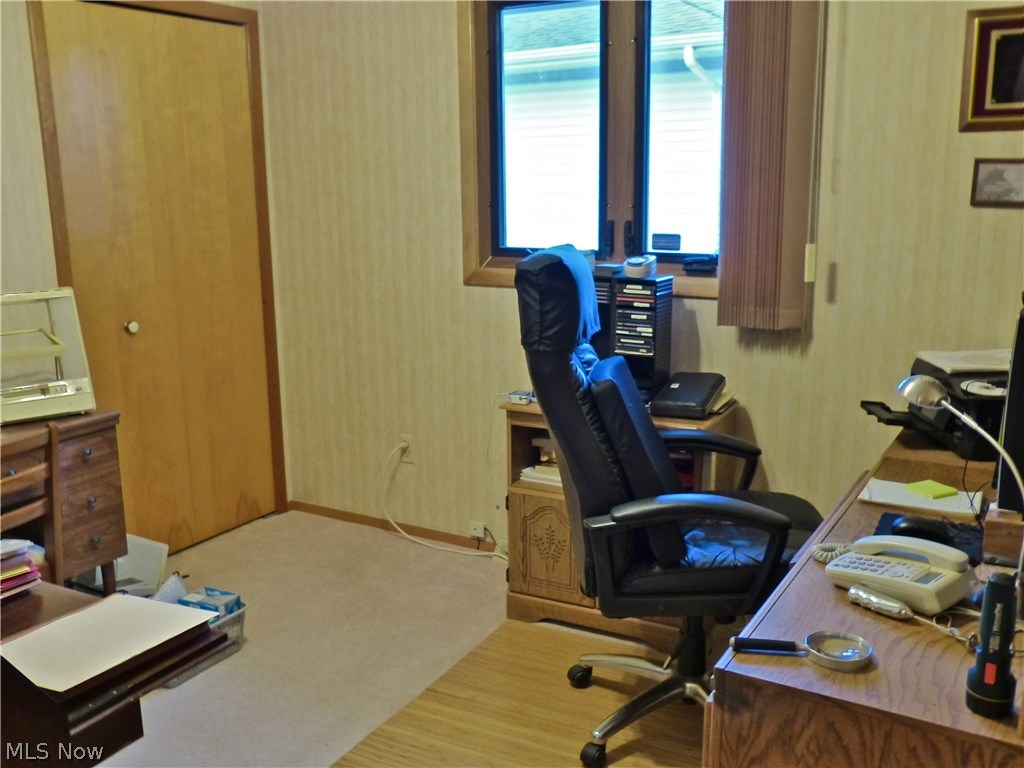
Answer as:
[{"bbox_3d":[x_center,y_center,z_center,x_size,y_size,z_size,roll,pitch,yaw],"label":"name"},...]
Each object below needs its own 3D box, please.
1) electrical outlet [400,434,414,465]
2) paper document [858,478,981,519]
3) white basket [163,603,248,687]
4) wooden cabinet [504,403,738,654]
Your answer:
[{"bbox_3d":[-0.425,0.265,3.824,0.070,0.117,0.012,6,14,30],"label":"electrical outlet"},{"bbox_3d":[0.851,0.236,1.966,0.222,0.009,0.157,5,13,26],"label":"paper document"},{"bbox_3d":[-1.033,0.791,2.943,0.272,0.146,0.325,6,13,29],"label":"white basket"},{"bbox_3d":[0.359,0.421,3.105,0.650,0.720,0.440,6,14,30],"label":"wooden cabinet"}]

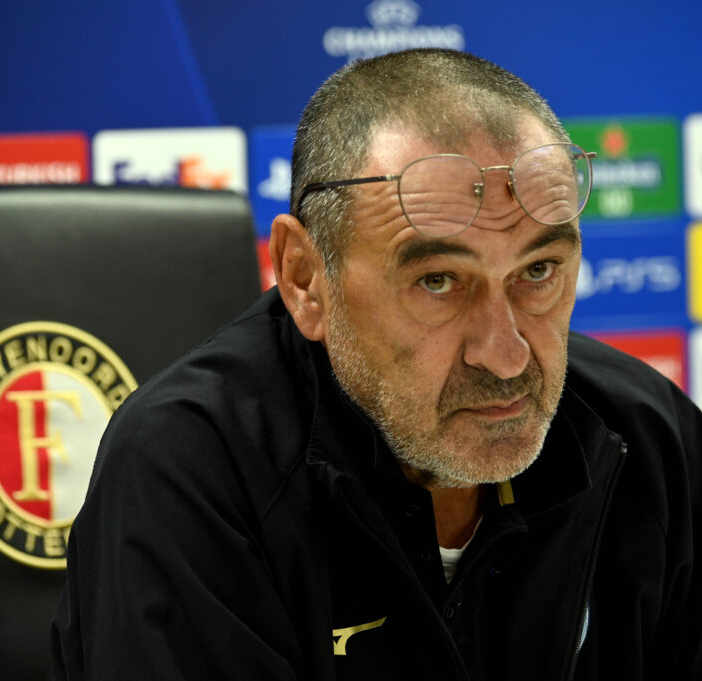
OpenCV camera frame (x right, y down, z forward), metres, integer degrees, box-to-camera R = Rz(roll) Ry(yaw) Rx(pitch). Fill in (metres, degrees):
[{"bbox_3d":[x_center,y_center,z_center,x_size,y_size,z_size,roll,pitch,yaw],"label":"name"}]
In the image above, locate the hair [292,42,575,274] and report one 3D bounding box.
[{"bbox_3d":[0.044,-0.095,3.630,0.162,0.160,0.178,-5,20,-26],"label":"hair"}]

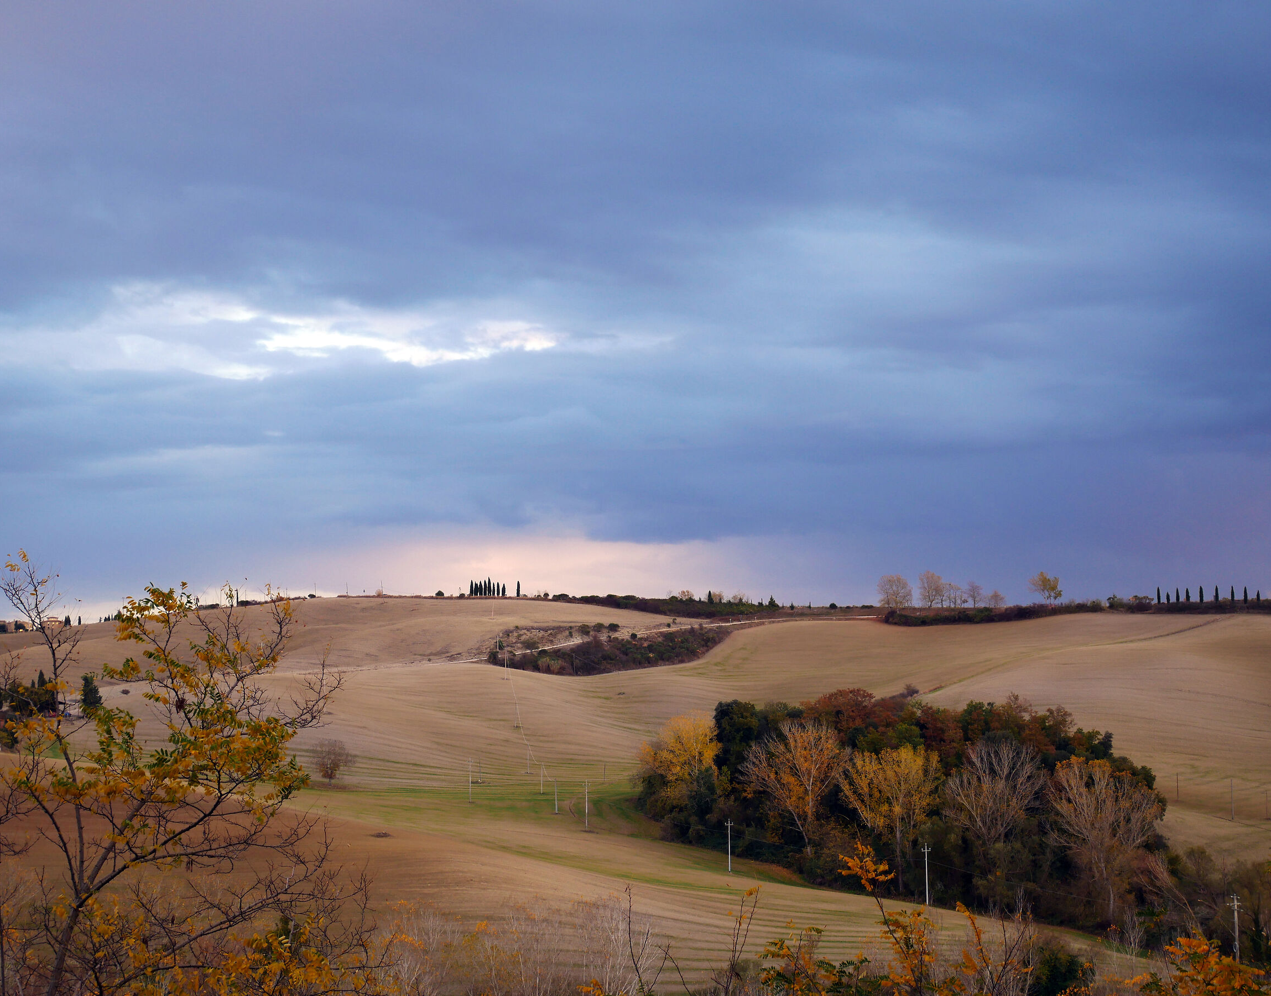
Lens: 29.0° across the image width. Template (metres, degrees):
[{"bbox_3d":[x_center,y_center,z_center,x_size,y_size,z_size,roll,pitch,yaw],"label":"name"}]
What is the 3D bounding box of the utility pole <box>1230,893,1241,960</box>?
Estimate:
[{"bbox_3d":[78.327,56.329,320.000,1.600,9.664,0.450,2,-3,-28],"label":"utility pole"}]

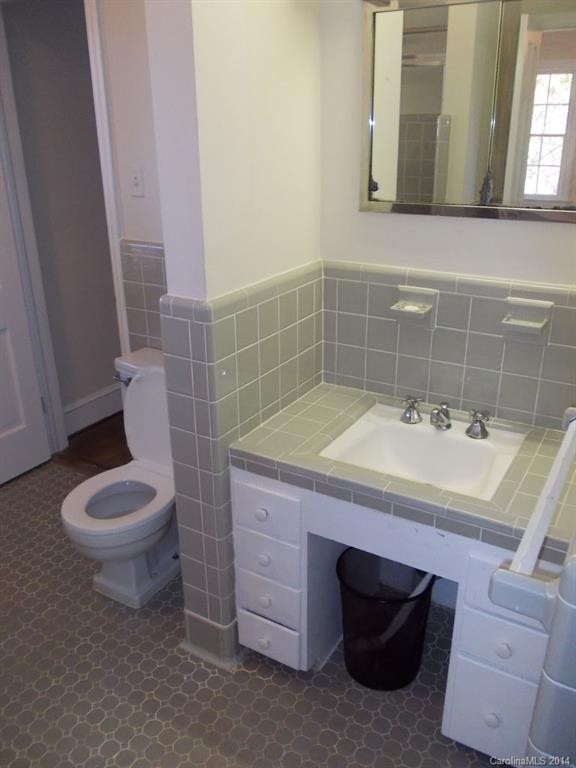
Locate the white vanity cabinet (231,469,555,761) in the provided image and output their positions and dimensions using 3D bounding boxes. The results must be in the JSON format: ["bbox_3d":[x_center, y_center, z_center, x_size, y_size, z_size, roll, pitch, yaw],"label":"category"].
[{"bbox_3d":[0.374,0.562,1.907,0.920,0.685,0.555,13,26,29],"label":"white vanity cabinet"}]

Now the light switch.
[{"bbox_3d":[-0.561,-0.750,2.312,0.073,0.114,0.014,13,26,29],"label":"light switch"}]

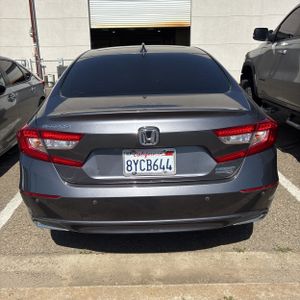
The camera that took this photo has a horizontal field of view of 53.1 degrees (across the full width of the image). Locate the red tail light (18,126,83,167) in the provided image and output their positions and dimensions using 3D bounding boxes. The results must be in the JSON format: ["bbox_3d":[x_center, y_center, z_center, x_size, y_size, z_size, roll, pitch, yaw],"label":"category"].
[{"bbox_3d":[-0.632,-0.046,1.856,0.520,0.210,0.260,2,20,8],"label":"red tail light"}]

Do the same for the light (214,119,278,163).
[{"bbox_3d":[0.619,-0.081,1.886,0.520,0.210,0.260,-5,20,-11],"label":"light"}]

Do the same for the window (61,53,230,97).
[{"bbox_3d":[-0.035,-0.614,2.396,1.230,0.100,0.820,-2,38,-1],"label":"window"}]

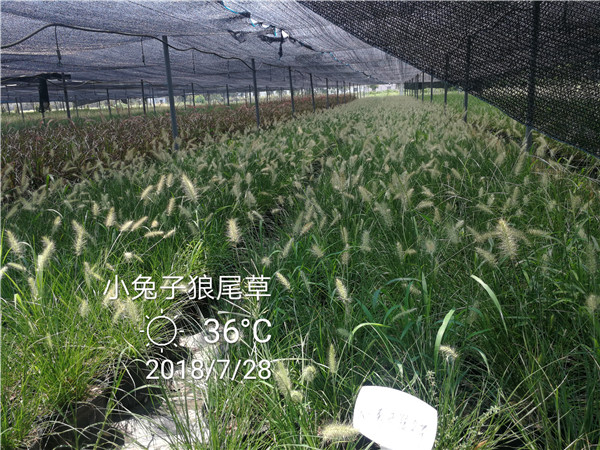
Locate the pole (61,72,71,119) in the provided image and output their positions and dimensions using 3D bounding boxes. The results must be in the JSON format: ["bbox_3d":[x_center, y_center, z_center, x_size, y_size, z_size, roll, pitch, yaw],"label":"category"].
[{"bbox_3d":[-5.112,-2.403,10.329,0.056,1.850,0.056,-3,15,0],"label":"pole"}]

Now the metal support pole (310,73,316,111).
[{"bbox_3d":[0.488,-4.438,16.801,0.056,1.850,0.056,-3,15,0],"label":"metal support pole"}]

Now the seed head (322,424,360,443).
[{"bbox_3d":[0.104,0.532,1.200,0.095,0.040,0.040,-8,15,-6],"label":"seed head"}]

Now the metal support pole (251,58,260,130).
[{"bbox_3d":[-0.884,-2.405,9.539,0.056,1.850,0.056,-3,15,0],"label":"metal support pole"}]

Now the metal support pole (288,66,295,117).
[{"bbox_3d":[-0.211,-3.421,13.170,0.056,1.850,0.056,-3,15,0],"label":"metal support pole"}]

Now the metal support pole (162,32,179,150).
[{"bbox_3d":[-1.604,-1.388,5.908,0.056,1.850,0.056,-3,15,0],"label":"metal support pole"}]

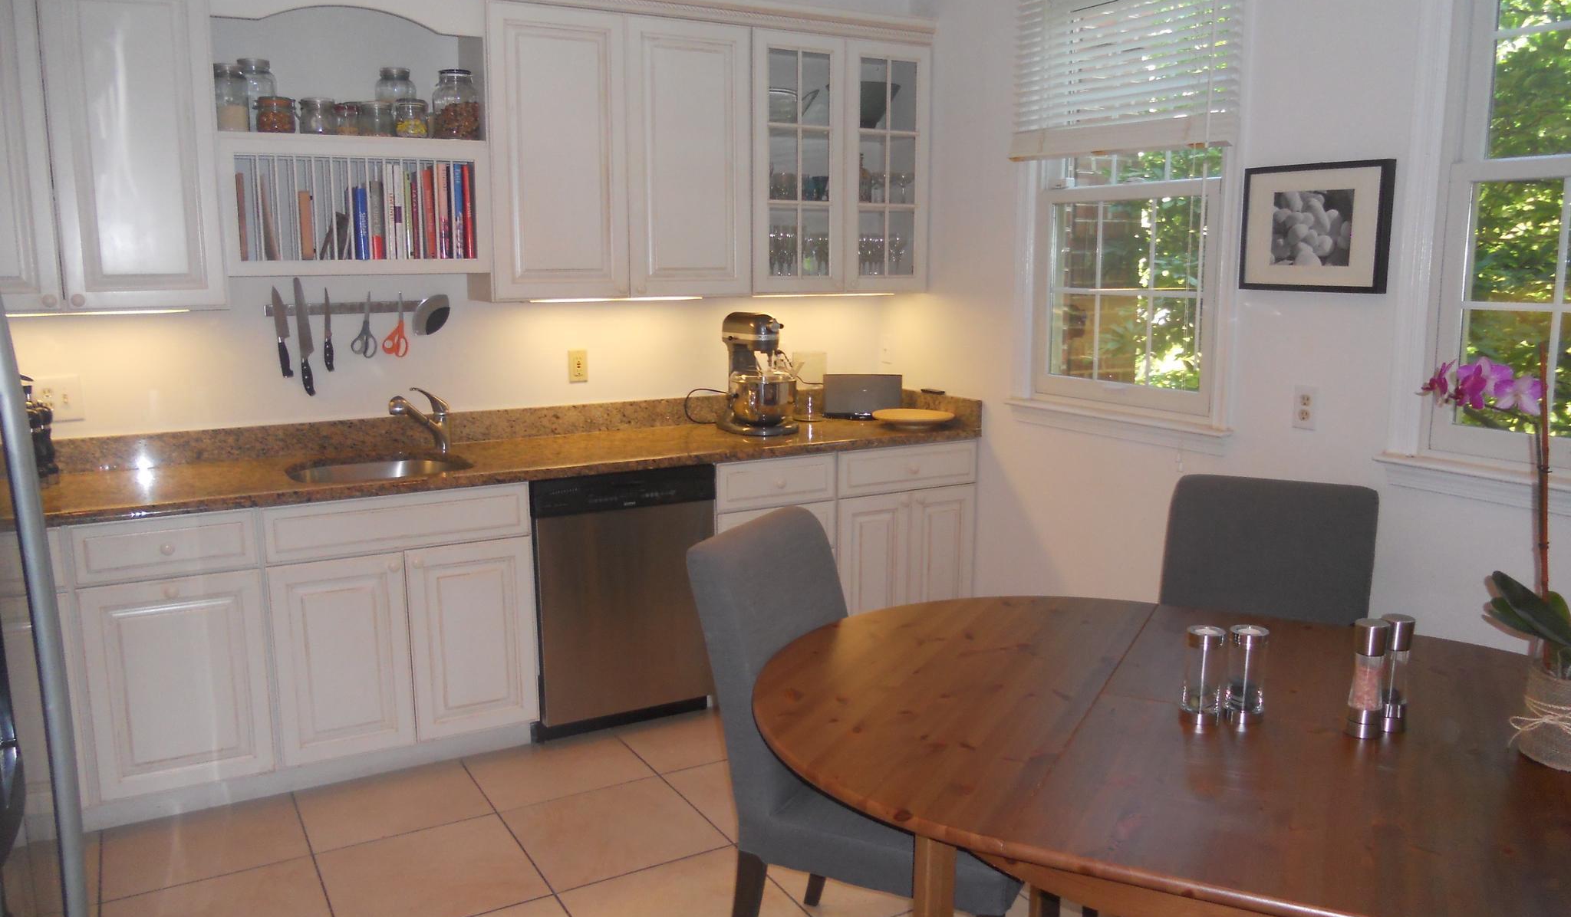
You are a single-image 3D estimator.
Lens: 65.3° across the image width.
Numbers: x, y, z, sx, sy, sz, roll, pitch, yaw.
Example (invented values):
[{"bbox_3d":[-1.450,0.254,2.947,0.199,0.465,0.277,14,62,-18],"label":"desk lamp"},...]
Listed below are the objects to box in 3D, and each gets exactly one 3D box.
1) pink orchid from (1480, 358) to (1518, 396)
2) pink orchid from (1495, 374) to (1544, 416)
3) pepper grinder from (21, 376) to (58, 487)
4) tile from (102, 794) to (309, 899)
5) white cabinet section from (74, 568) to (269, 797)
[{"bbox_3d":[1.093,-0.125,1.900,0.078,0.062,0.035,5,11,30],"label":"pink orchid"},{"bbox_3d":[1.121,-0.097,1.870,0.076,0.063,0.035,6,11,31],"label":"pink orchid"},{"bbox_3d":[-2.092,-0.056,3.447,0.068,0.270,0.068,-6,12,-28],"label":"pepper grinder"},{"bbox_3d":[-1.546,1.023,3.263,0.485,0.010,0.450,-6,12,-28],"label":"tile"},{"bbox_3d":[-1.725,0.566,3.473,0.427,0.581,0.460,-5,12,-28],"label":"white cabinet section"}]

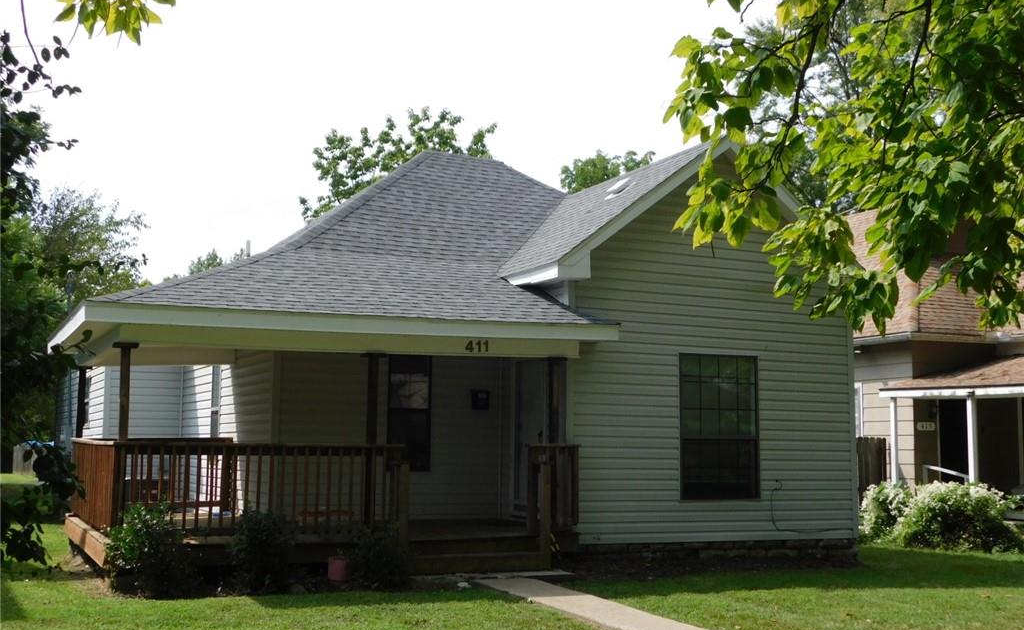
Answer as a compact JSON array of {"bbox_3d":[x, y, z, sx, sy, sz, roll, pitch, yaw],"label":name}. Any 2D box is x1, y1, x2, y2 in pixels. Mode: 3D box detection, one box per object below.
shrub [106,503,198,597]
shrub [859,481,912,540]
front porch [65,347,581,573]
[{"bbox_3d":[-3.408,2.232,11.216,0.850,0.880,0.800,3,-7,-25],"label":"shrub"},{"bbox_3d":[5.871,3.081,18.600,0.950,0.980,0.900,3,-7,-25],"label":"shrub"},{"bbox_3d":[-2.425,1.770,14.460,5.350,2.450,4.400,3,-7,-25],"label":"front porch"}]

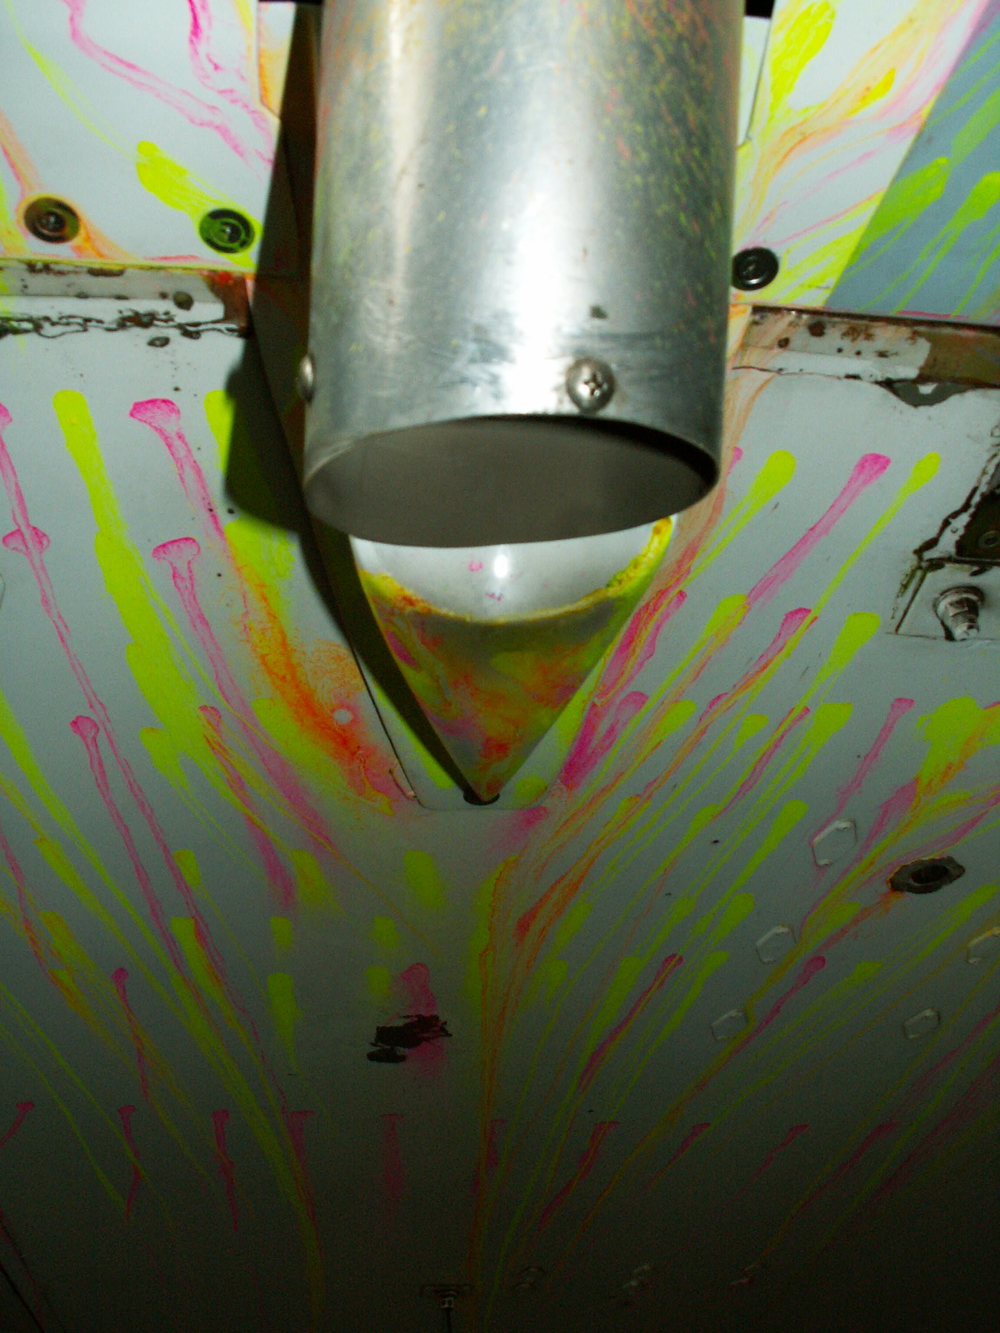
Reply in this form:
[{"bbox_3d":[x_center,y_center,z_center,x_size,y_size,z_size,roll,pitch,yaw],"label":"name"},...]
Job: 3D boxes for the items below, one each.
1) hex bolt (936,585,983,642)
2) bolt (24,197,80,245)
[{"bbox_3d":[0.142,-0.015,0.412,0.015,0.012,0.015,-1,-38,-1],"label":"hex bolt"},{"bbox_3d":[-0.101,-0.100,0.303,0.012,0.004,0.012,-1,-38,-1],"label":"bolt"}]

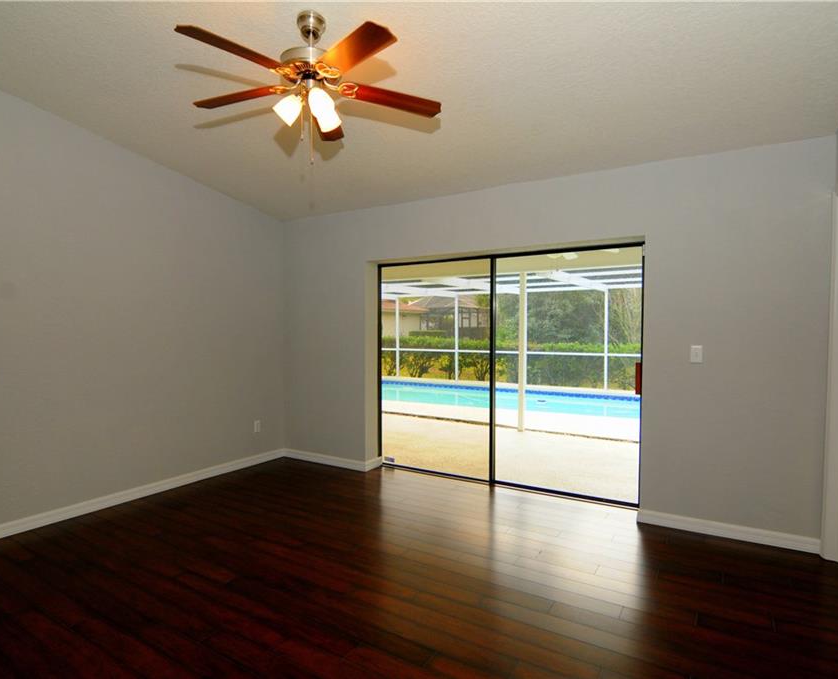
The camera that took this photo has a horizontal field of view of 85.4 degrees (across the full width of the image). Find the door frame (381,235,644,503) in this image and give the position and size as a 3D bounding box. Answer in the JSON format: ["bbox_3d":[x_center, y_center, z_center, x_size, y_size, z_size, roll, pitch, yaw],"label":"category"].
[{"bbox_3d":[0.650,0.262,3.910,2.294,1.953,0.100,1,1,29],"label":"door frame"}]

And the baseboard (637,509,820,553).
[{"bbox_3d":[1.954,1.232,2.929,0.969,0.083,0.020,1,1,29],"label":"baseboard"}]

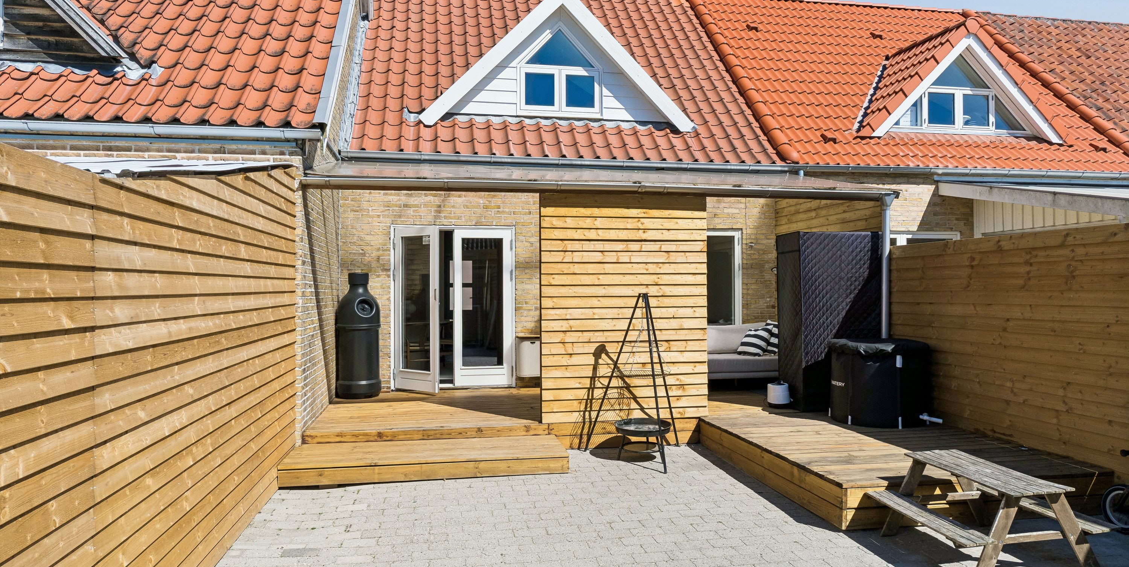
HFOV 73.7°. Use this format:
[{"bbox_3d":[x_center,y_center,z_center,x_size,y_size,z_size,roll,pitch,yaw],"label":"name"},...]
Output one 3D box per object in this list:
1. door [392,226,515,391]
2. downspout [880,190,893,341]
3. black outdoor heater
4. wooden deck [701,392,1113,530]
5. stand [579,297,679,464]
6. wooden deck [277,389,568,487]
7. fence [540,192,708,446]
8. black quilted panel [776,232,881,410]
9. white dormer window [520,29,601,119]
[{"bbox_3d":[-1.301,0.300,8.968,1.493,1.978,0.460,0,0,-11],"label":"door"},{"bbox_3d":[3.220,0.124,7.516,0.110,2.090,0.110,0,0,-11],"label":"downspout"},{"bbox_3d":[-2.372,0.593,8.669,0.510,1.410,0.510,0,0,-31],"label":"black outdoor heater"},{"bbox_3d":[2.300,1.424,7.156,2.010,0.281,4.560,0,0,-11],"label":"wooden deck"},{"bbox_3d":[0.709,0.808,6.564,0.900,1.447,0.900,0,0,-11],"label":"stand"},{"bbox_3d":[-1.390,1.425,7.505,2.270,0.266,3.230,0,0,-11],"label":"wooden deck"},{"bbox_3d":[0.573,0.266,7.089,1.628,2.175,0.100,0,0,-11],"label":"fence"},{"bbox_3d":[2.769,0.384,7.964,0.890,1.810,0.700,0,0,-7],"label":"black quilted panel"},{"bbox_3d":[-0.070,-2.724,9.680,1.090,1.150,0.100,0,0,-11],"label":"white dormer window"}]

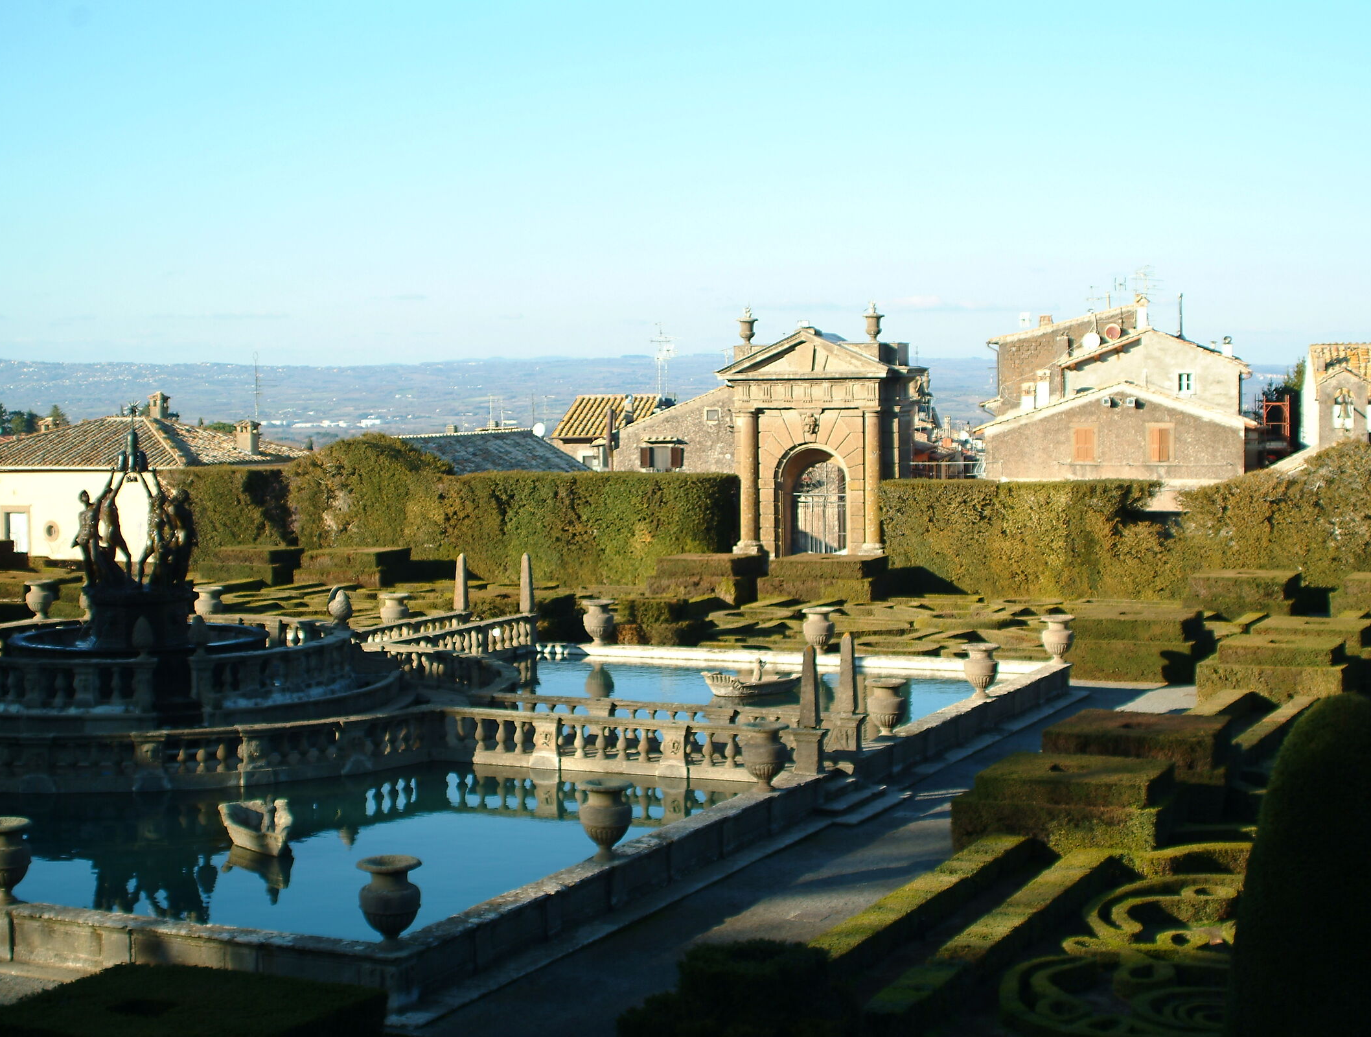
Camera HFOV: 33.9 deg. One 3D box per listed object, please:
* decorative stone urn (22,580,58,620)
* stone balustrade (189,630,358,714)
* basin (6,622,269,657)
[{"bbox_3d":[-20.081,2.550,70.106,0.859,1.114,0.859,1,4,25],"label":"decorative stone urn"},{"bbox_3d":[-8.377,3.229,47.678,1.454,1.056,5.967,1,4,25],"label":"stone balustrade"},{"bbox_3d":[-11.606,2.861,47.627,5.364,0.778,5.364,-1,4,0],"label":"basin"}]

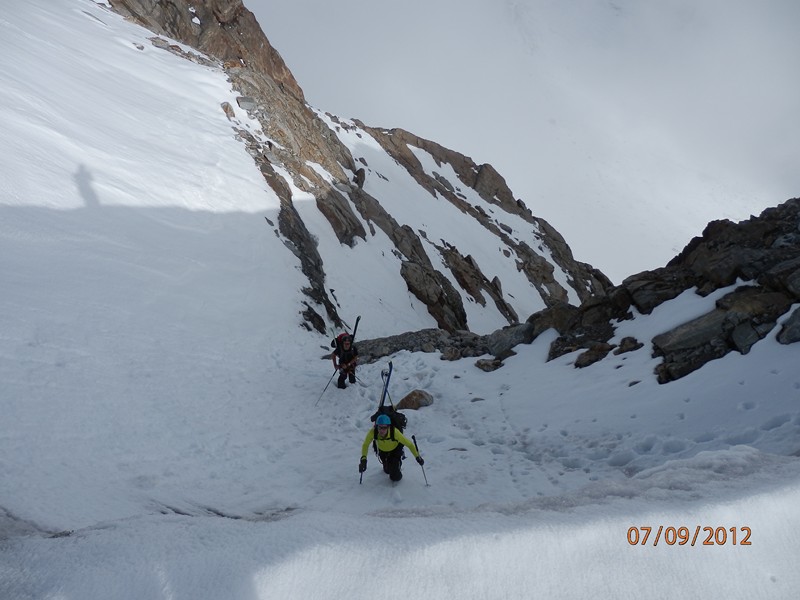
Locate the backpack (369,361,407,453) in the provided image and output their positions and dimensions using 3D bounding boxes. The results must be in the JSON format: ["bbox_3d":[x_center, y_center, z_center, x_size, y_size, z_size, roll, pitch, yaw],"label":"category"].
[{"bbox_3d":[-0.168,1.601,8.346,0.520,1.400,0.420,0,34,0],"label":"backpack"}]

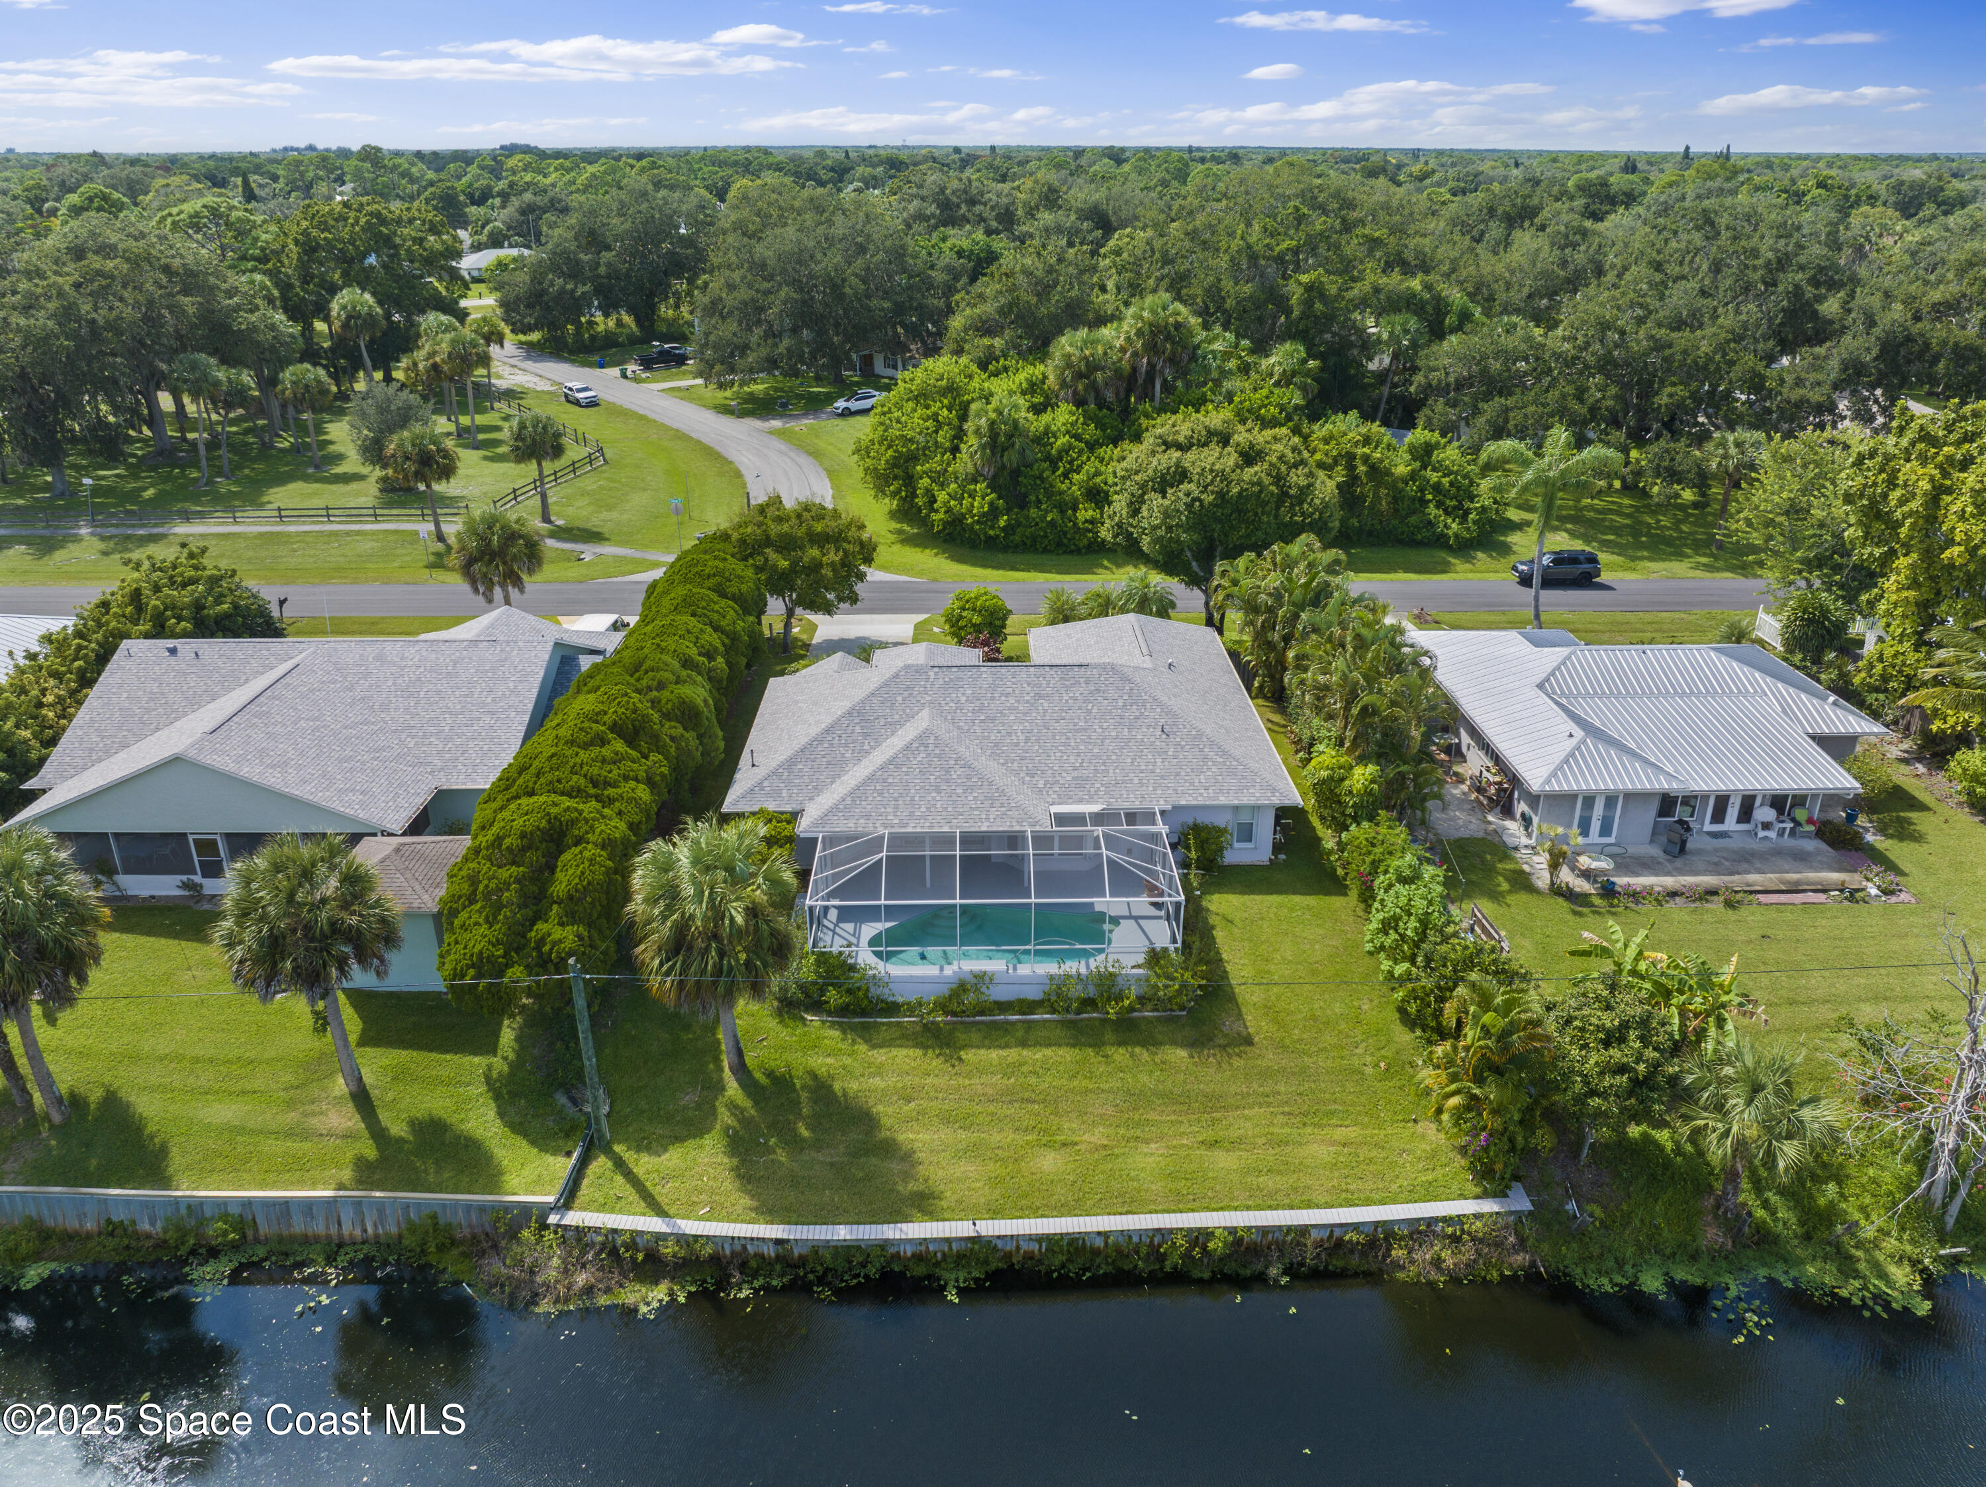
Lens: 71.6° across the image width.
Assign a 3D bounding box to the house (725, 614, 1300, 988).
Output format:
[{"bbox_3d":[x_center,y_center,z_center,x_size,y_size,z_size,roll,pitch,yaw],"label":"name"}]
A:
[{"bbox_3d":[0.621,-0.326,53.481,20.400,5.700,27.500,0,23,-1],"label":"house"}]

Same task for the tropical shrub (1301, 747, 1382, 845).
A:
[{"bbox_3d":[13.097,1.776,51.817,3.100,3.200,2.900,0,23,0],"label":"tropical shrub"}]

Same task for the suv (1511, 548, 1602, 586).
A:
[{"bbox_3d":[33.999,-10.592,82.990,4.830,1.830,1.930,0,23,-1],"label":"suv"}]

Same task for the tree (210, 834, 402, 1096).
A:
[{"bbox_3d":[-17.762,6.173,36.533,5.000,7.500,4.900,0,23,0],"label":"tree"}]

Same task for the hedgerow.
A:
[{"bbox_3d":[-14.500,-1.201,56.681,5.500,6.200,33.500,0,23,0],"label":"hedgerow"}]

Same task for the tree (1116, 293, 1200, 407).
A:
[{"bbox_3d":[13.086,-29.053,110.582,6.630,13.560,6.630,0,23,0],"label":"tree"}]

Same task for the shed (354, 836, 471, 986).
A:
[{"bbox_3d":[-17.244,4.684,40.469,3.780,3.570,4.460,0,23,-1],"label":"shed"}]

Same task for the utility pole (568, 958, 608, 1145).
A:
[{"bbox_3d":[-10.165,7.931,34.889,0.300,5.850,0.300,0,23,0],"label":"utility pole"}]

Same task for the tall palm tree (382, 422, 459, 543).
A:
[{"bbox_3d":[-37.755,-17.310,91.661,5.120,8.000,5.120,0,23,0],"label":"tall palm tree"}]

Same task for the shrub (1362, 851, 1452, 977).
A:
[{"bbox_3d":[13.089,5.375,43.458,2.800,3.300,2.700,0,23,0],"label":"shrub"}]

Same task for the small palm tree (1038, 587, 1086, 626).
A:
[{"bbox_3d":[3.574,-6.924,72.358,2.550,2.900,2.500,0,23,0],"label":"small palm tree"}]

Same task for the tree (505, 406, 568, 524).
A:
[{"bbox_3d":[-31.132,-18.962,94.849,4.240,7.700,4.240,0,23,0],"label":"tree"}]

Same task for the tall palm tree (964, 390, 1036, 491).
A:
[{"bbox_3d":[0.536,-18.536,91.095,4.800,9.400,4.800,0,23,0],"label":"tall palm tree"}]

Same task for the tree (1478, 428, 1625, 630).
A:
[{"bbox_3d":[28.886,-10.926,72.631,7.620,11.390,7.400,0,23,0],"label":"tree"}]

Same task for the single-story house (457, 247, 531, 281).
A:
[{"bbox_3d":[-96.640,-95.283,273.871,18.000,5.300,11.800,-13,27,-27],"label":"single-story house"}]

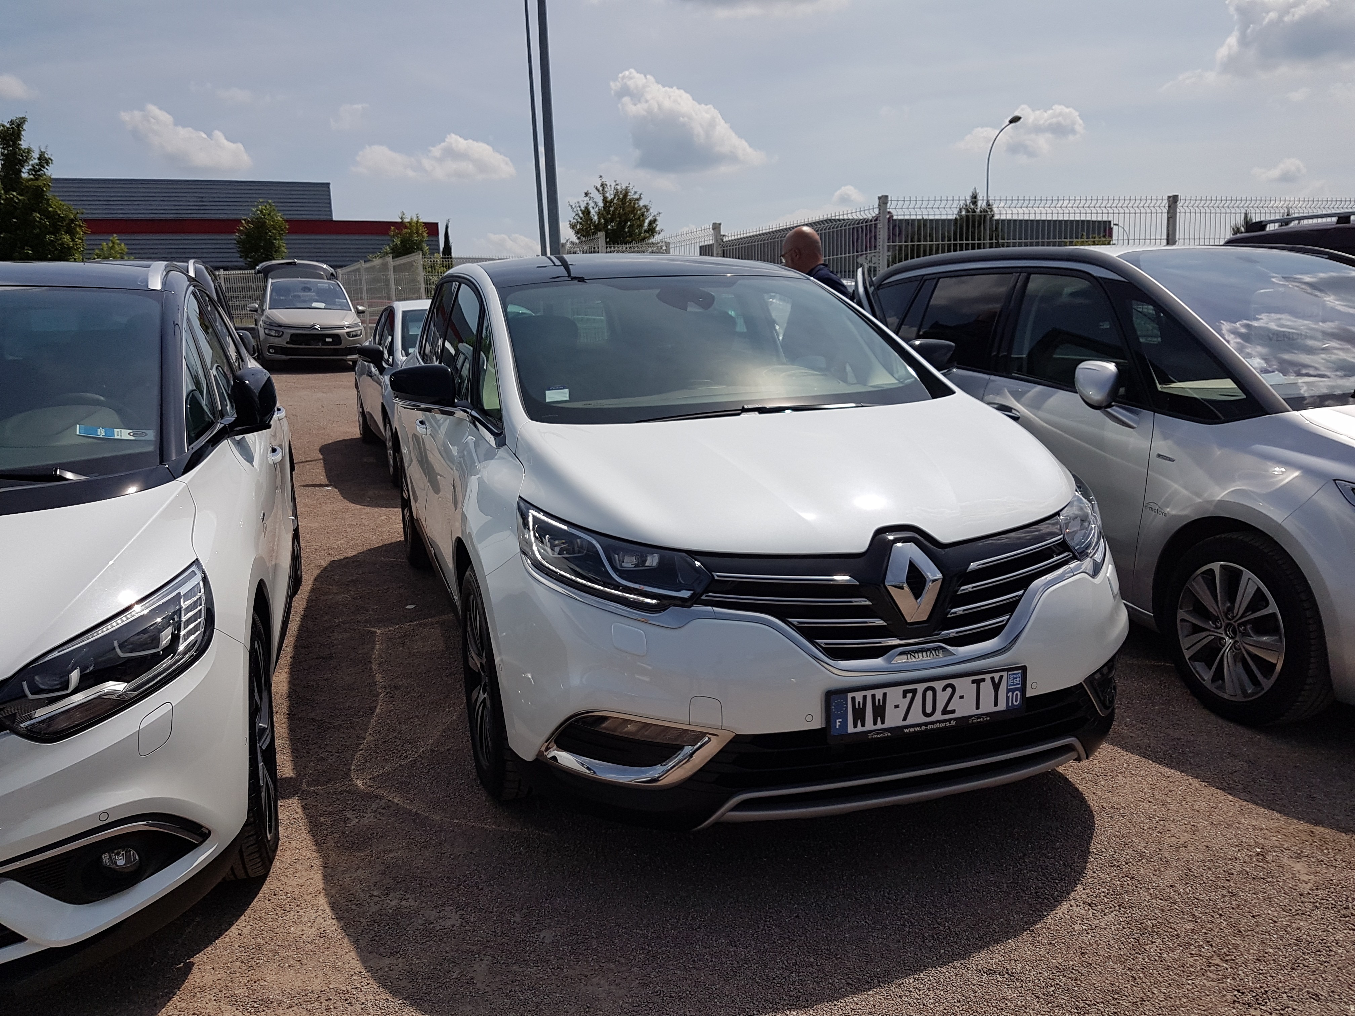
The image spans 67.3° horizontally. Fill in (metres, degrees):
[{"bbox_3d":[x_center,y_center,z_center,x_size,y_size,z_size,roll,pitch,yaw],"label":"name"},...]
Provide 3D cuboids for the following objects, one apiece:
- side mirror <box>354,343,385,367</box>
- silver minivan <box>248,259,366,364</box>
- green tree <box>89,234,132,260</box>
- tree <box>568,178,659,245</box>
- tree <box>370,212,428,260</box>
[{"bbox_3d":[-2.730,-1.356,9.020,0.250,0.190,0.150,-5,12,-18],"label":"side mirror"},{"bbox_3d":[-7.308,-3.812,19.790,1.950,2.000,4.650,-6,13,-24],"label":"silver minivan"},{"bbox_3d":[-21.091,-8.242,38.406,2.000,4.030,2.000,-1,12,0],"label":"green tree"},{"bbox_3d":[-1.659,-6.562,27.449,2.600,4.460,2.600,-1,12,0],"label":"tree"},{"bbox_3d":[-8.973,-7.555,33.419,2.100,4.160,2.100,-1,12,0],"label":"tree"}]

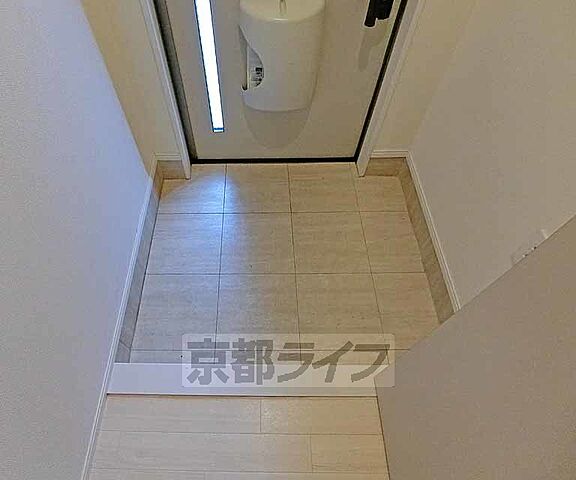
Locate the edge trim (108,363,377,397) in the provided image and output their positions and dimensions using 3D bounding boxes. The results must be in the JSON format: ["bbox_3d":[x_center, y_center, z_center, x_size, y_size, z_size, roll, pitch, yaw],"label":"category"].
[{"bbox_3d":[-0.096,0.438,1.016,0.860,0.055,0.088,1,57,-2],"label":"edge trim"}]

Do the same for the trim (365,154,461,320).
[{"bbox_3d":[0.500,-0.028,1.393,0.183,0.175,0.813,0,58,-3],"label":"trim"}]

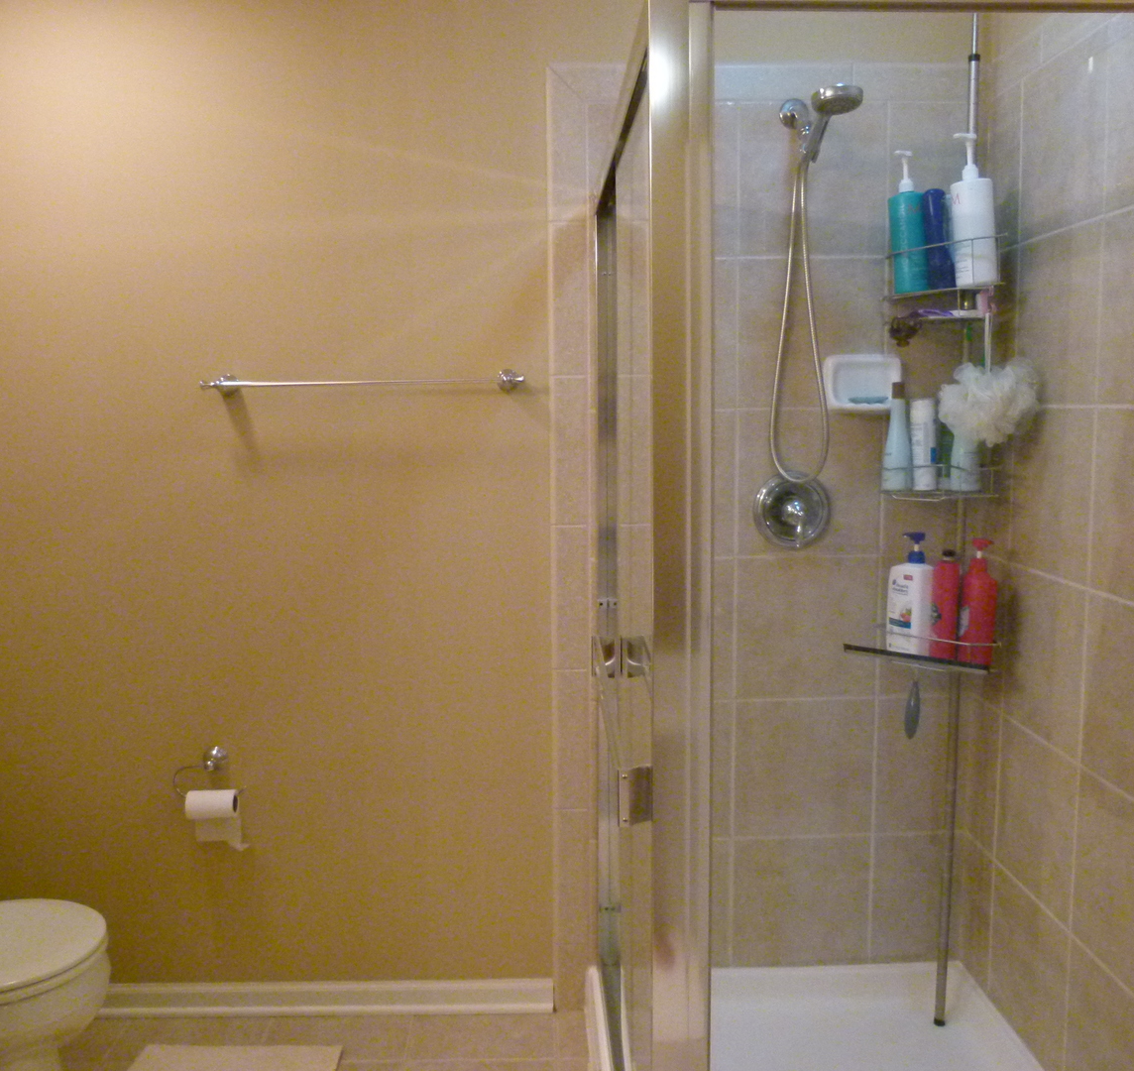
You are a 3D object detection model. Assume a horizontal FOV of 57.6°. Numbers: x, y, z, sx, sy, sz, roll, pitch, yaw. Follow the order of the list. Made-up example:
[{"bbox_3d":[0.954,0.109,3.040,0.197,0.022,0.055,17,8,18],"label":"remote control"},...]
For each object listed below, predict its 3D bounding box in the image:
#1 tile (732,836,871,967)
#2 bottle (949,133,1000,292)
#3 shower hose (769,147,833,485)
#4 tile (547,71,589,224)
[{"bbox_3d":[0.560,0.871,2.457,0.326,0.320,0.010,-1,7,-2],"label":"tile"},{"bbox_3d":[0.803,-0.641,2.029,0.084,0.293,0.082,-8,7,-18],"label":"bottle"},{"bbox_3d":[0.482,-0.453,2.134,0.128,0.679,0.055,-1,7,-1],"label":"shower hose"},{"bbox_3d":[0.004,-0.829,2.201,0.084,0.312,0.012,-1,7,-2],"label":"tile"}]

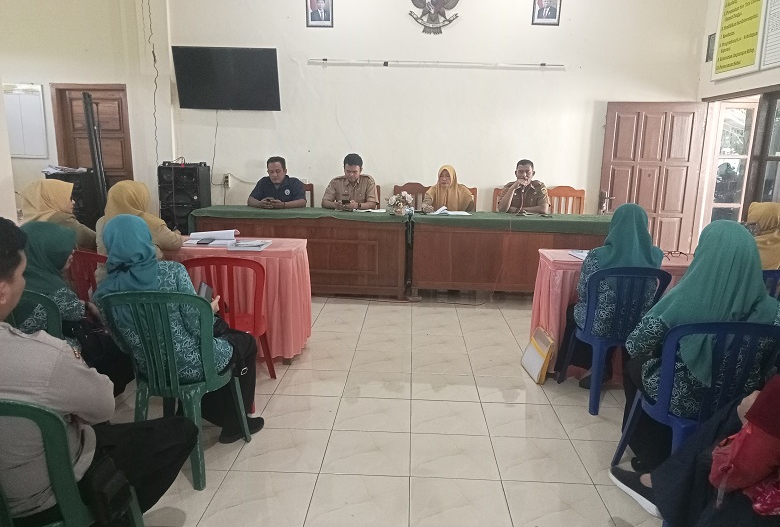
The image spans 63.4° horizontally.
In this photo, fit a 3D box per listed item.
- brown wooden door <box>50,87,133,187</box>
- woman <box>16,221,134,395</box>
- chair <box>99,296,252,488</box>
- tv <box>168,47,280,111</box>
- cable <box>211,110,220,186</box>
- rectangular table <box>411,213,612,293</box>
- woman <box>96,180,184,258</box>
[{"bbox_3d":[-3.544,-1.065,7.573,0.880,2.090,0.120,2,10,2],"label":"brown wooden door"},{"bbox_3d":[-1.546,0.316,3.035,0.500,1.060,0.740,6,11,24],"label":"woman"},{"bbox_3d":[-0.904,0.488,2.776,0.480,0.845,0.530,3,10,8],"label":"chair"},{"bbox_3d":[-1.765,-2.010,6.861,1.130,0.650,0.080,2,23,2],"label":"tv"},{"bbox_3d":[-2.025,-1.333,7.293,0.100,0.850,0.030,2,10,2],"label":"cable"},{"bbox_3d":[1.237,-0.069,6.359,2.000,0.790,0.660,2,10,2],"label":"rectangular table"},{"bbox_3d":[-1.489,0.104,3.857,0.540,1.200,0.720,6,11,24],"label":"woman"}]

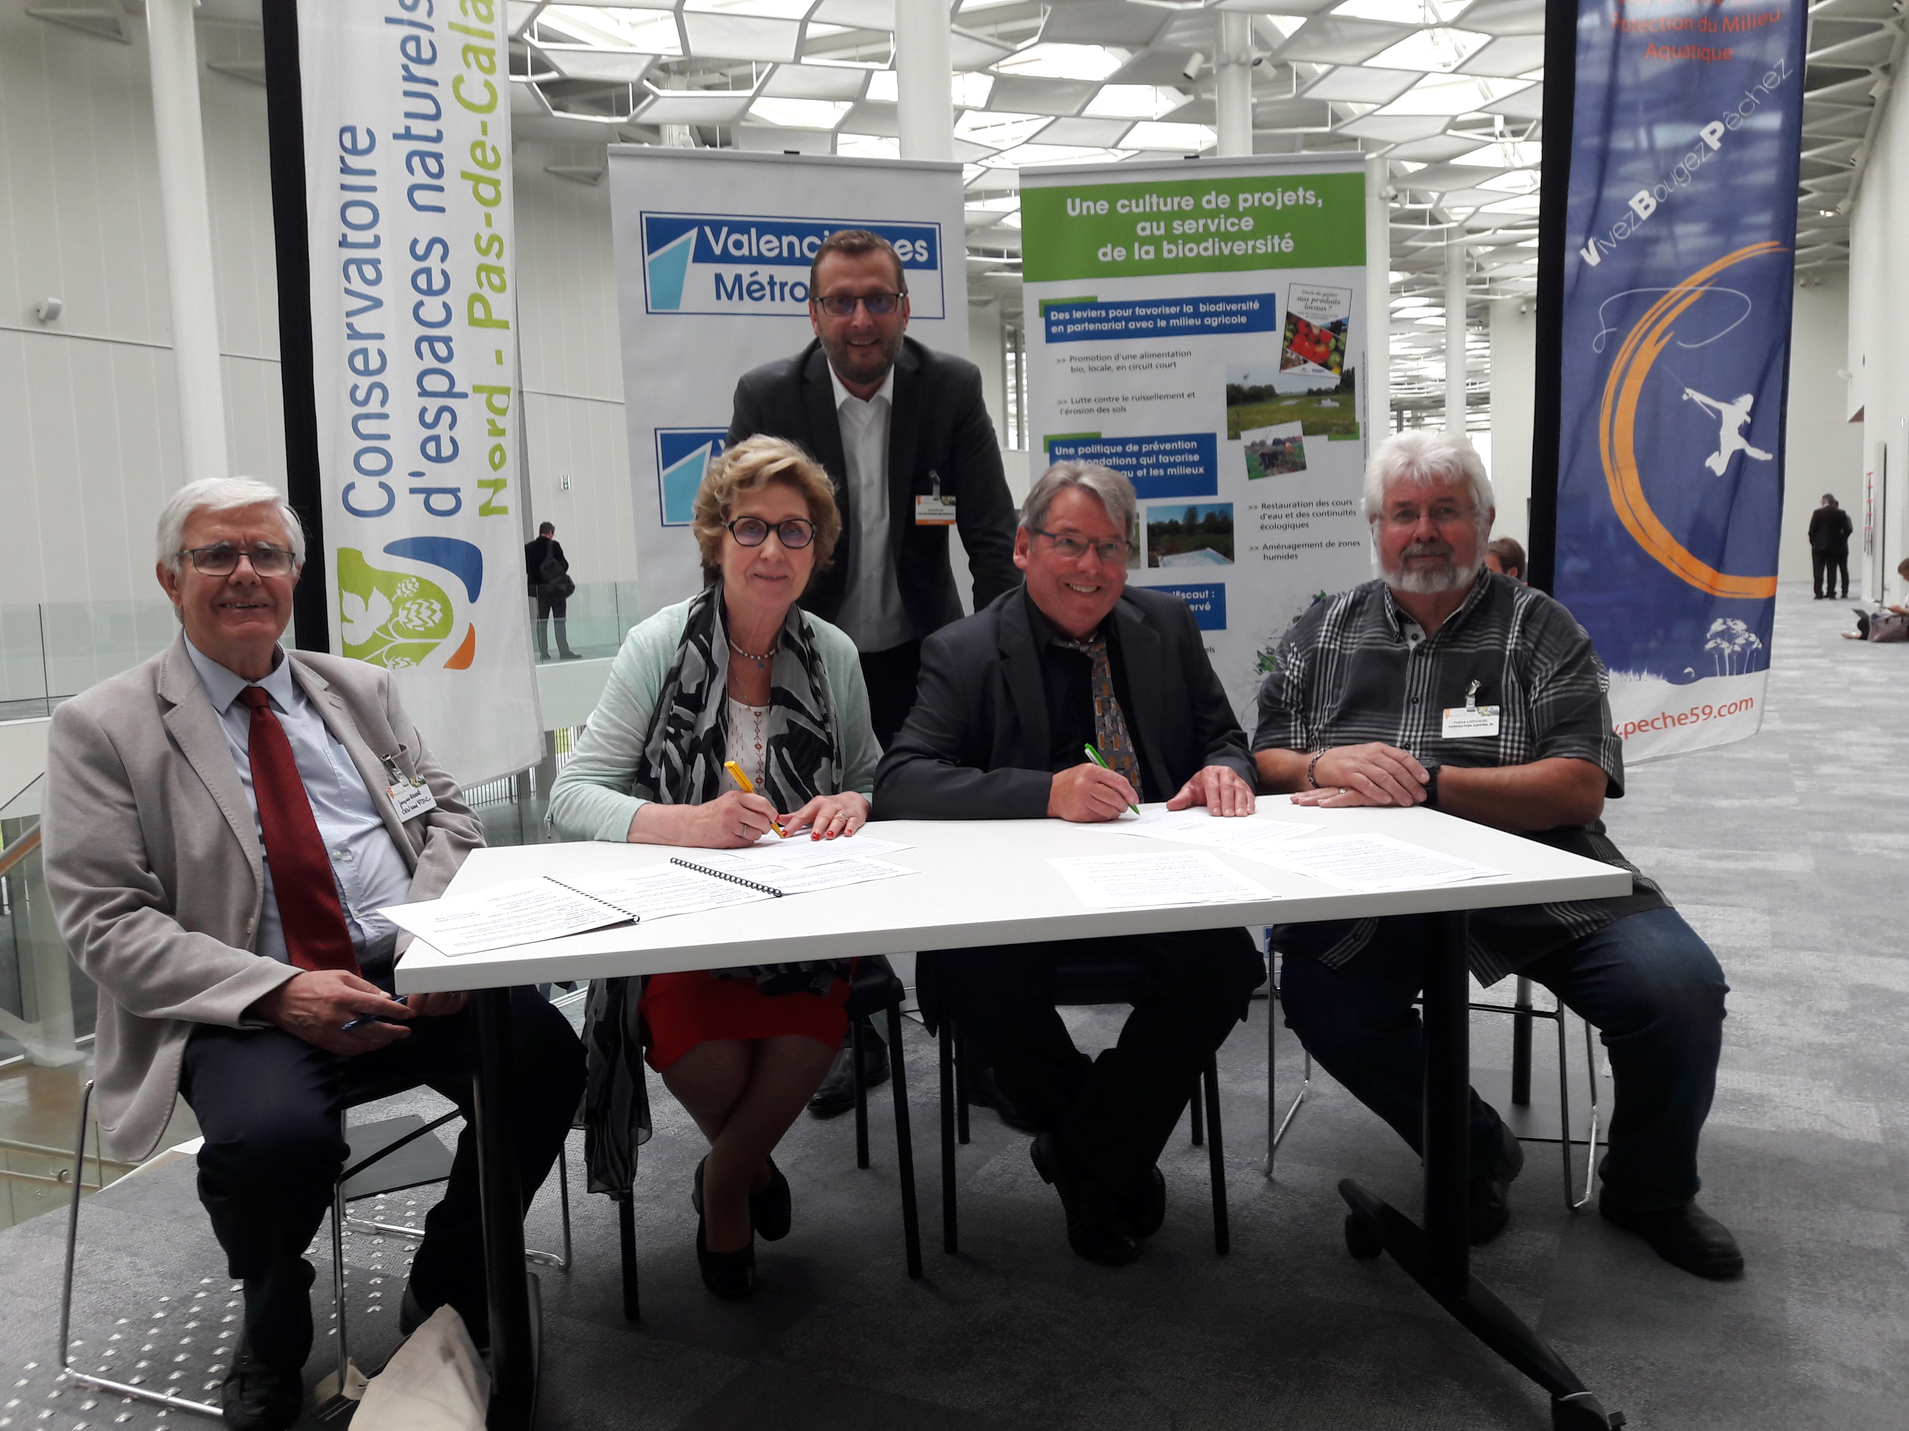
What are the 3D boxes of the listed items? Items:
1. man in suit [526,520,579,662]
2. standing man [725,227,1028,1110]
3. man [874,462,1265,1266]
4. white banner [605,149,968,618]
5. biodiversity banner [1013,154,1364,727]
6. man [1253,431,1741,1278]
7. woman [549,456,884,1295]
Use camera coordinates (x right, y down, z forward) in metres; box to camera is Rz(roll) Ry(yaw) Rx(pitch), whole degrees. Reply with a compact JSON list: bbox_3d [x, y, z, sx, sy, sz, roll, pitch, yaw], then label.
[{"bbox_3d":[-5.317,-1.606,20.223,0.550,1.770,0.420,1,6,27],"label":"man in suit"},{"bbox_3d":[-0.156,-0.016,2.953,0.540,1.720,0.700,-2,6,-3],"label":"standing man"},{"bbox_3d":[0.173,0.243,2.467,0.570,1.280,0.700,-2,6,-3],"label":"man"},{"bbox_3d":[-0.345,-0.282,3.760,0.850,2.100,0.200,-4,6,-18],"label":"white banner"},{"bbox_3d":[0.615,-0.306,3.831,0.840,2.070,0.200,-2,6,2],"label":"biodiversity banner"},{"bbox_3d":[0.847,0.186,2.604,0.720,1.320,0.780,-1,6,14],"label":"man"},{"bbox_3d":[-0.372,0.241,2.415,0.520,1.330,0.700,-3,6,-9],"label":"woman"}]

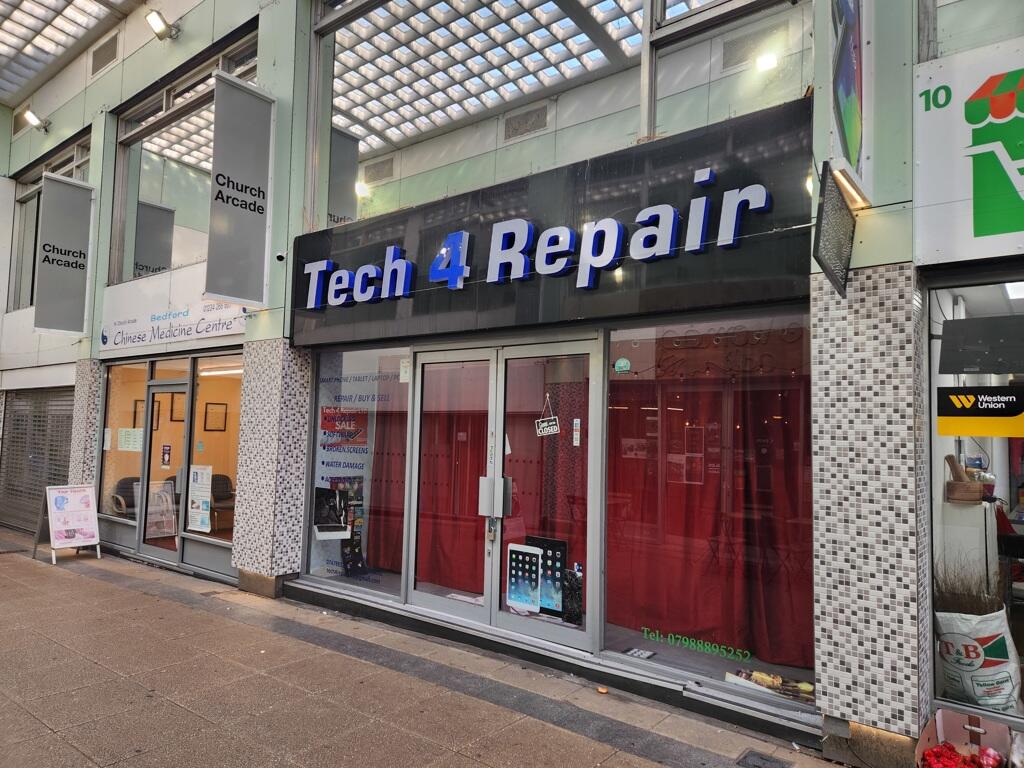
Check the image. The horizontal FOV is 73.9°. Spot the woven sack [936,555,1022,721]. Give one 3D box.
[{"bbox_3d":[2.325,1.283,3.424,0.400,0.780,0.300,-2,-5,38],"label":"woven sack"}]

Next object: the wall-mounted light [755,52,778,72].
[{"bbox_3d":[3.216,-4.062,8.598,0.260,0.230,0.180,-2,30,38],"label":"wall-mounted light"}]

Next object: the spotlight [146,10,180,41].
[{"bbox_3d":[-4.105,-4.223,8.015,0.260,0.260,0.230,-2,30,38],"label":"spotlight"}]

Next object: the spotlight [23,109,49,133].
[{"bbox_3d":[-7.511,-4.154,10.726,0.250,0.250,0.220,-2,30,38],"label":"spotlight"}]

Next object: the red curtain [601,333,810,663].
[{"bbox_3d":[1.317,0.712,4.684,1.620,2.130,0.150,-2,-5,38],"label":"red curtain"}]

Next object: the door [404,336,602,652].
[{"bbox_3d":[-0.140,0.759,5.138,1.810,2.100,0.080,-2,-5,38],"label":"door"}]

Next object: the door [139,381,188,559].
[{"bbox_3d":[-4.173,1.038,8.151,0.960,2.090,0.060,-2,-5,38],"label":"door"}]

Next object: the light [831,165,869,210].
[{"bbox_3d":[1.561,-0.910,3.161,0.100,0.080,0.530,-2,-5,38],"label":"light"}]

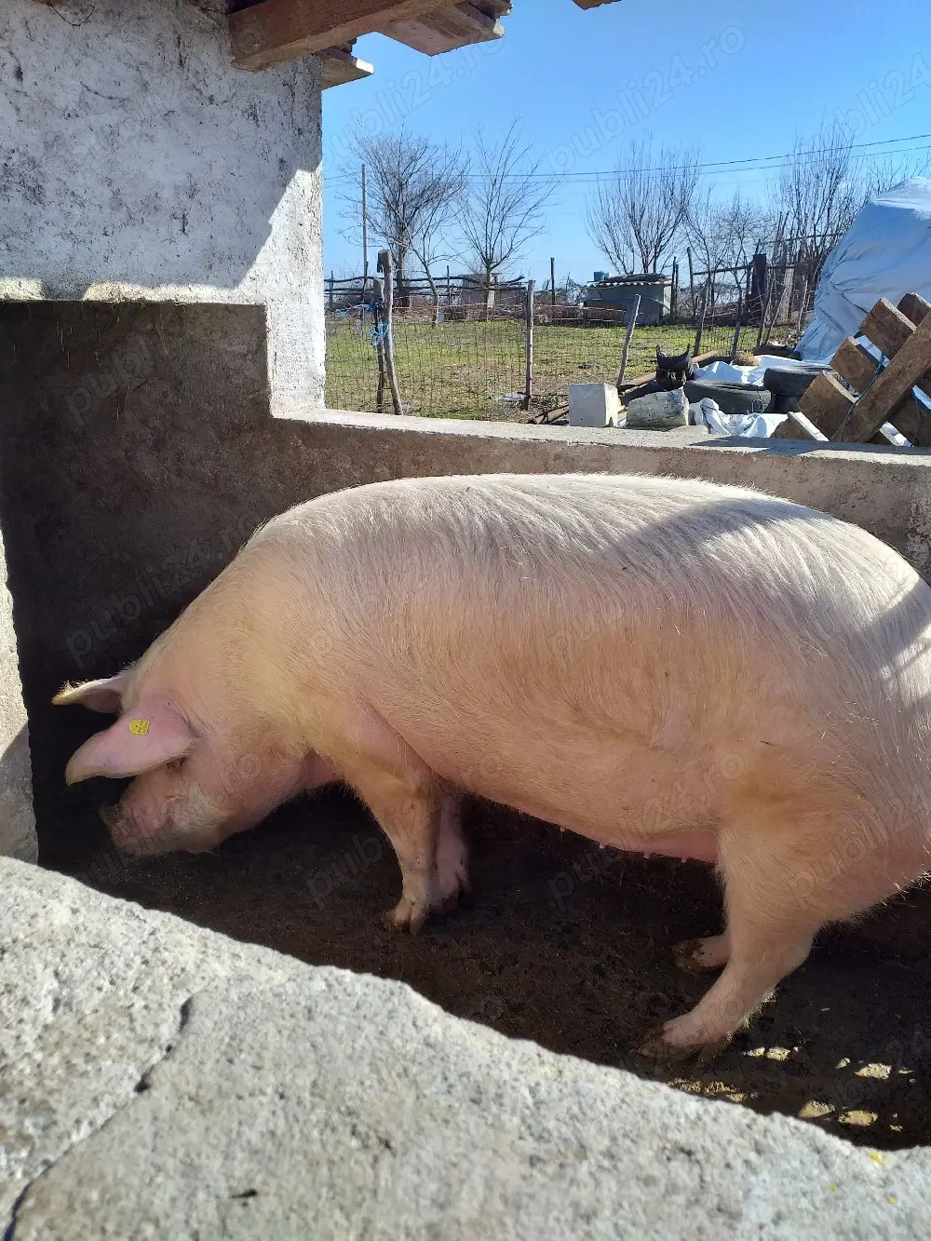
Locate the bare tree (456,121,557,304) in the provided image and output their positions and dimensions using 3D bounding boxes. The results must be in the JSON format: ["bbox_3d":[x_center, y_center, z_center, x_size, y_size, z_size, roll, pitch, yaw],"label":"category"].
[{"bbox_3d":[1.339,-12.894,30.458,3.277,6.136,3.113,0,19,0],"label":"bare tree"}]

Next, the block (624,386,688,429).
[{"bbox_3d":[1.103,-1.238,5.423,0.350,0.237,0.220,5,20,14],"label":"block"}]

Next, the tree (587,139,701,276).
[{"bbox_3d":[5.270,-11.484,27.771,3.351,5.130,3.184,0,19,0],"label":"tree"}]

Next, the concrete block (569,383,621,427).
[{"bbox_3d":[0.745,-1.255,5.439,0.220,0.257,0.240,8,21,22],"label":"concrete block"}]

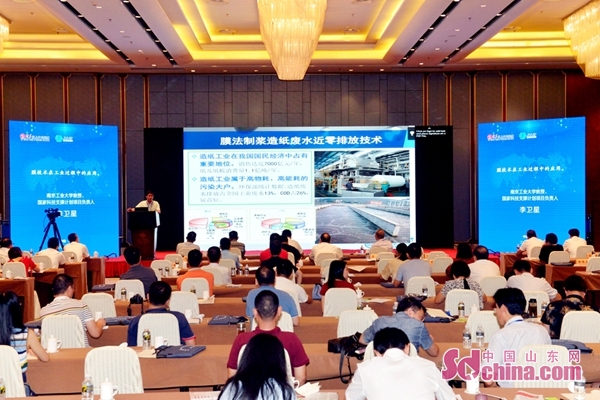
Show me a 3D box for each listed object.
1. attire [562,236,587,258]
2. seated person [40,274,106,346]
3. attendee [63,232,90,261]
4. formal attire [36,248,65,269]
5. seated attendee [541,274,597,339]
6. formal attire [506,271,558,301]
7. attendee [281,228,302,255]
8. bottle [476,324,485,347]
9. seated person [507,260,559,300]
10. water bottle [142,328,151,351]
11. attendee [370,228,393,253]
[{"bbox_3d":[5.512,1.048,17.400,0.500,0.650,0.420,0,0,-1],"label":"attire"},{"bbox_3d":[-2.035,1.297,7.750,0.530,1.260,0.820,0,0,7],"label":"seated person"},{"bbox_3d":[-4.297,1.273,16.700,0.520,1.300,0.800,0,0,7],"label":"attendee"},{"bbox_3d":[-4.301,1.118,15.000,0.520,0.620,0.450,0,0,12],"label":"formal attire"},{"bbox_3d":[2.506,1.328,8.000,0.560,1.250,0.750,0,0,0],"label":"seated attendee"},{"bbox_3d":[2.509,1.097,9.350,0.560,0.650,0.480,0,0,3],"label":"formal attire"},{"bbox_3d":[-0.239,1.293,18.000,0.540,1.280,0.750,0,0,0],"label":"attendee"},{"bbox_3d":[1.375,1.037,6.600,0.062,0.170,0.062,0,0,0],"label":"bottle"},{"bbox_3d":[2.645,1.325,9.900,0.580,1.250,0.780,0,0,-7],"label":"seated person"},{"bbox_3d":[-1.251,1.130,7.060,0.063,0.178,0.063,0,0,0],"label":"water bottle"},{"bbox_3d":[1.599,1.207,16.800,0.480,1.260,0.800,0,0,-2],"label":"attendee"}]

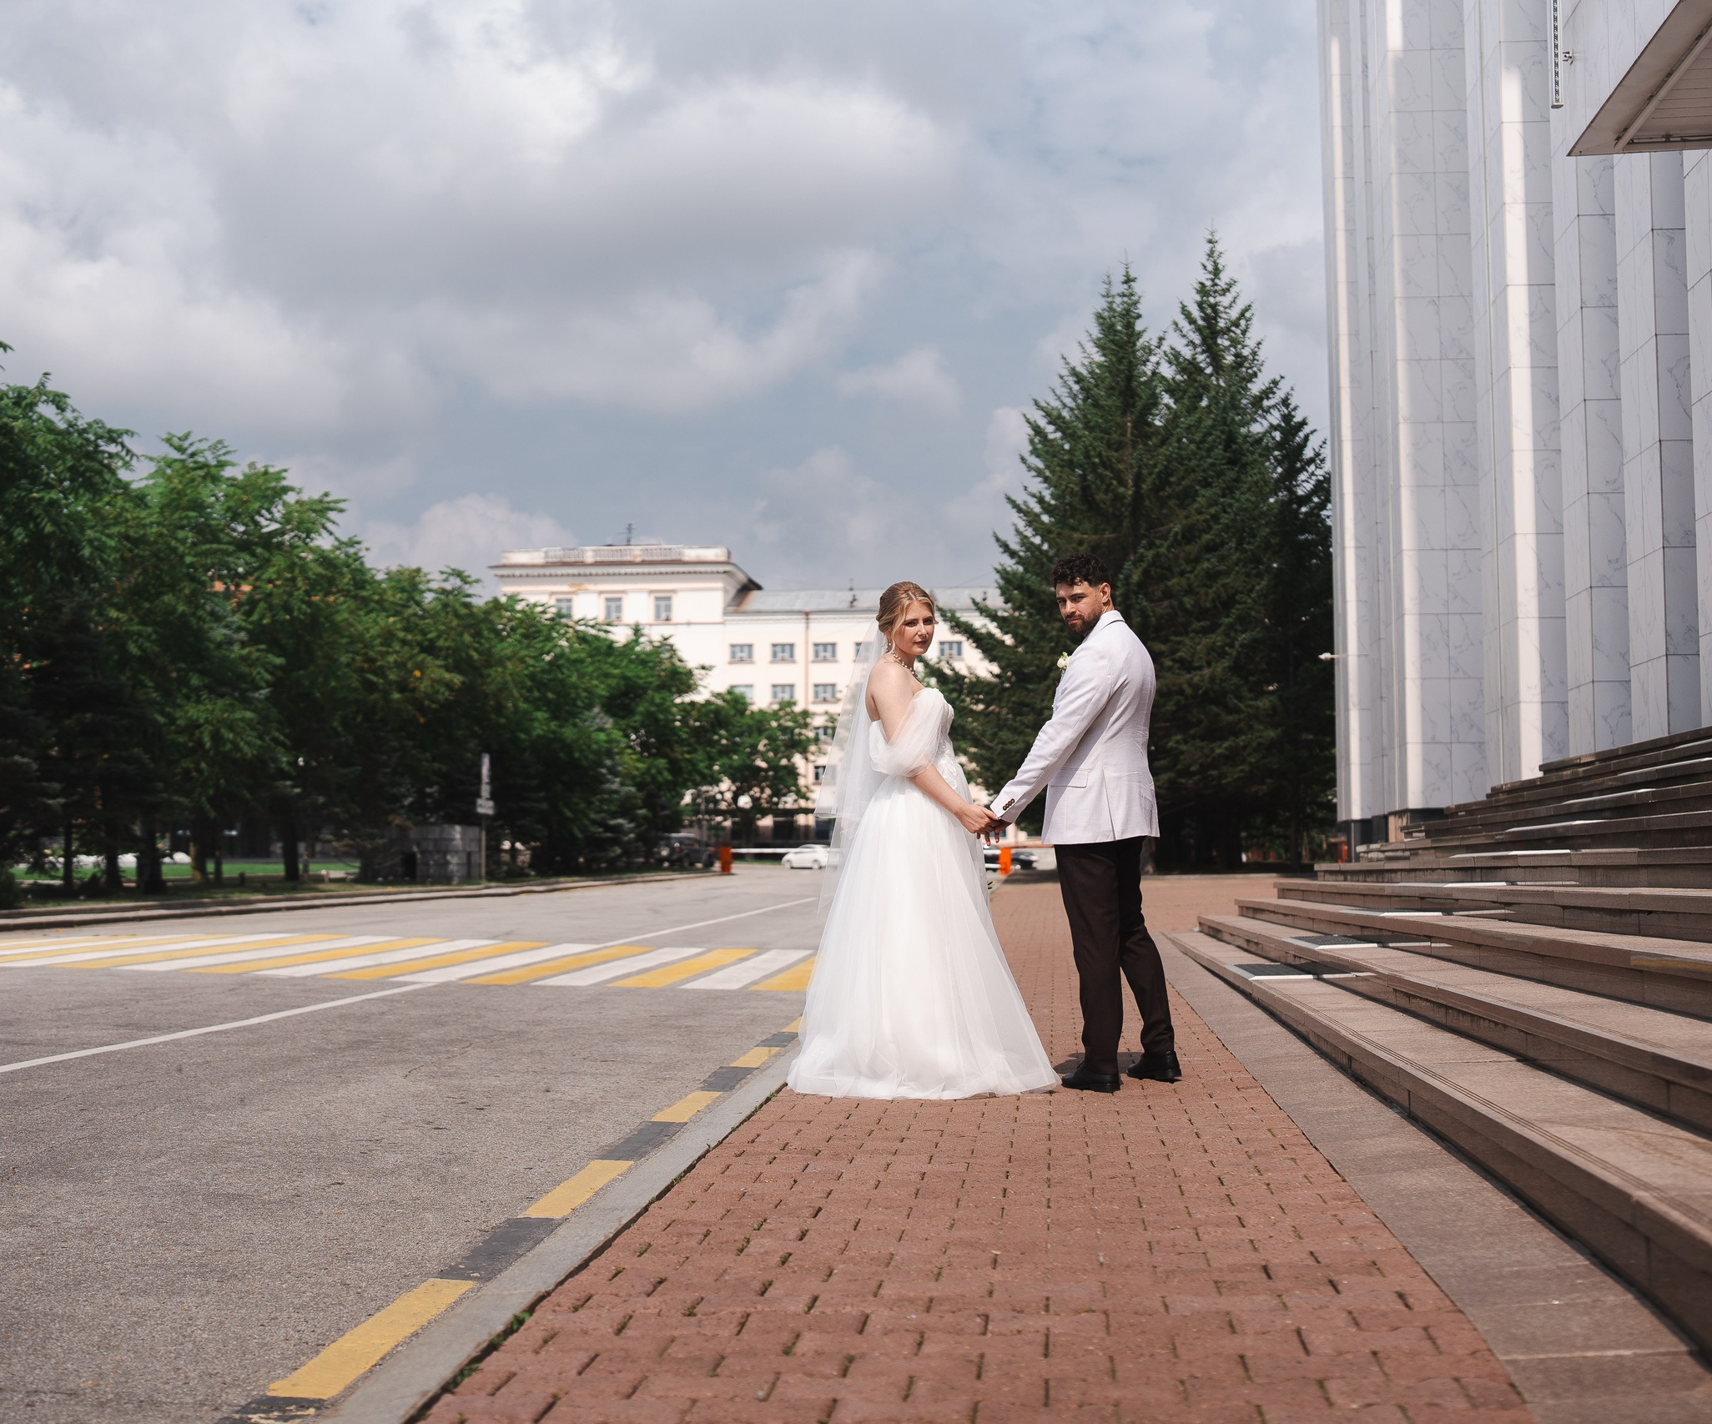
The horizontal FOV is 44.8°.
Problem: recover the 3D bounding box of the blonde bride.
[{"bbox_3d":[0.226,0.400,7.020,0.900,1.700,0.820,1,-4,-11],"label":"blonde bride"}]

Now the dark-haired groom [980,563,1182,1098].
[{"bbox_3d":[0.756,0.357,6.990,0.600,1.780,0.540,-2,-5,28],"label":"dark-haired groom"}]

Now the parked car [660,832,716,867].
[{"bbox_3d":[-8.400,6.950,104.000,1.780,1.760,4.300,-2,-5,20],"label":"parked car"}]

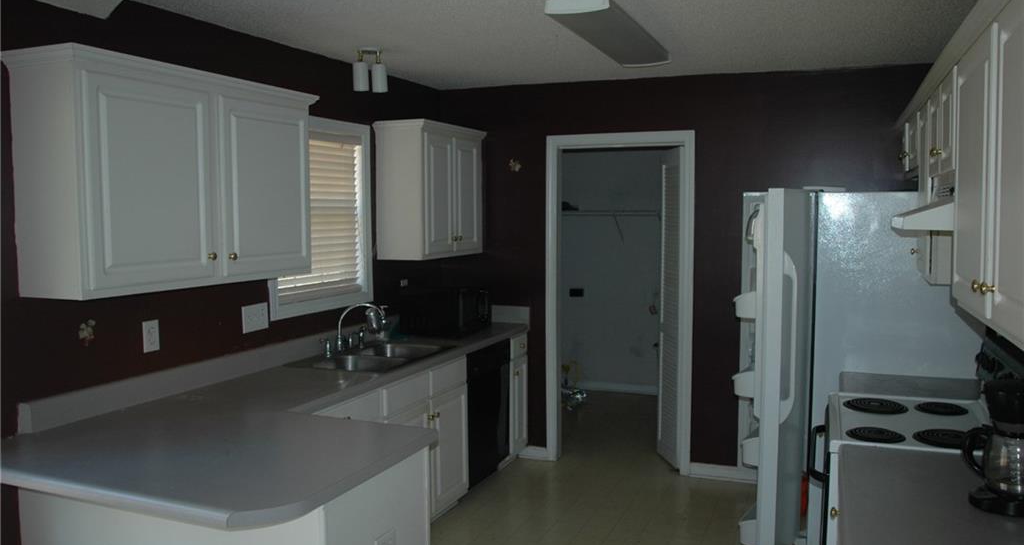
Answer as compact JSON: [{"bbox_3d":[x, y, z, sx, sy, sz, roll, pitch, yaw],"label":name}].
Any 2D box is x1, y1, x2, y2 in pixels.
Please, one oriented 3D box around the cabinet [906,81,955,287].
[{"bbox_3d":[1.835,-0.349,3.074,0.335,0.770,0.480,2,5,23],"label":"cabinet"}]

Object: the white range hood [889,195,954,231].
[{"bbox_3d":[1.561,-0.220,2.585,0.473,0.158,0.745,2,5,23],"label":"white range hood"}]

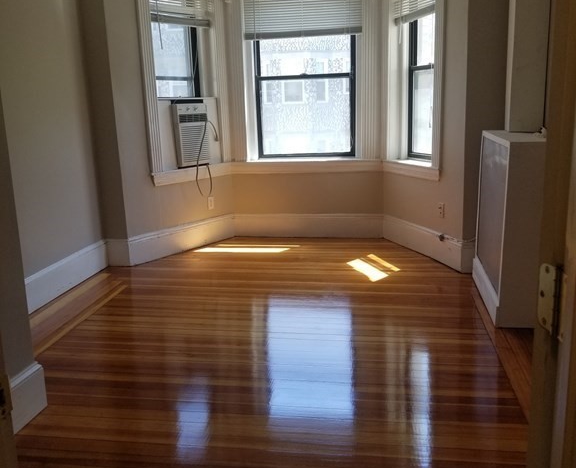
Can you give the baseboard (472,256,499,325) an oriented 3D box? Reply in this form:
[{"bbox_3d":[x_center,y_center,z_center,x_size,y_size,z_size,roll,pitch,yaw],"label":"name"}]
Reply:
[{"bbox_3d":[1.275,0.356,3.718,0.030,0.134,0.940,1,13,10],"label":"baseboard"}]

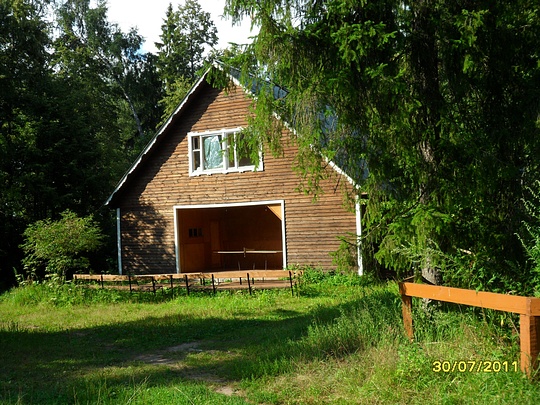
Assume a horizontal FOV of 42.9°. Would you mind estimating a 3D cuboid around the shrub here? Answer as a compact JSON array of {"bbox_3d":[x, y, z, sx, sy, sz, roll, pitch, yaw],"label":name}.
[{"bbox_3d":[-6.197,1.314,20.500,2.450,2.150,2.200,-2,0,0],"label":"shrub"}]

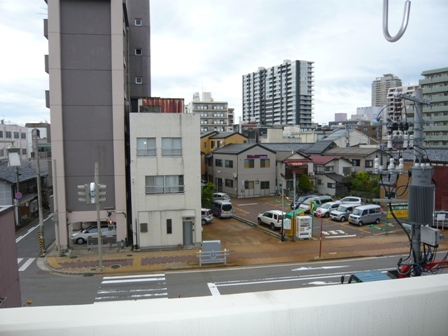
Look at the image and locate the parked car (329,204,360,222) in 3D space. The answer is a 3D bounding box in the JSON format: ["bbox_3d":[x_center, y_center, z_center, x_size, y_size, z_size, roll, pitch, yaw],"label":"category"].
[{"bbox_3d":[13.808,4.899,40.509,3.850,1.660,1.680,-2,4,-24],"label":"parked car"}]

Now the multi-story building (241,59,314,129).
[{"bbox_3d":[38.375,-41.347,268.621,17.360,65.000,61.770,-3,4,-33],"label":"multi-story building"}]

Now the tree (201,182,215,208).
[{"bbox_3d":[-2.169,3.625,45.819,2.300,3.650,2.300,0,4,0],"label":"tree"}]

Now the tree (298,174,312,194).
[{"bbox_3d":[13.248,2.847,58.800,2.150,3.450,2.150,0,4,0],"label":"tree"}]

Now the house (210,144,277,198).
[{"bbox_3d":[3.305,0.151,62.005,7.630,8.500,9.750,-2,4,-27],"label":"house"}]

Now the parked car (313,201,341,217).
[{"bbox_3d":[12.527,4.832,42.752,3.750,1.520,1.660,-2,4,-24],"label":"parked car"}]

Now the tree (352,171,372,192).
[{"bbox_3d":[21.918,2.521,57.816,2.900,3.800,2.800,0,4,0],"label":"tree"}]

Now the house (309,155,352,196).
[{"bbox_3d":[18.208,1.126,61.026,5.600,6.200,6.800,-2,4,-26],"label":"house"}]

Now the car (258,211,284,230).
[{"bbox_3d":[5.186,5.067,37.634,1.770,1.700,4.400,-2,4,-26],"label":"car"}]

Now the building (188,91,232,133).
[{"bbox_3d":[-5.308,-15.446,146.286,17.500,28.000,12.000,-1,4,-12],"label":"building"}]

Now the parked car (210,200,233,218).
[{"bbox_3d":[-0.430,4.755,42.497,1.480,1.800,3.400,-2,4,-25],"label":"parked car"}]

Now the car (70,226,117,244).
[{"bbox_3d":[-11.011,5.664,31.854,4.400,1.520,1.700,-1,4,-9],"label":"car"}]

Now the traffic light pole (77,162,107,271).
[{"bbox_3d":[-8.877,3.299,24.577,1.800,7.200,0.700,-1,4,-10],"label":"traffic light pole"}]

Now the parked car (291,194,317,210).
[{"bbox_3d":[11.081,4.401,48.116,4.400,1.520,1.700,-2,4,-26],"label":"parked car"}]

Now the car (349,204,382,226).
[{"bbox_3d":[14.882,4.941,38.267,3.400,1.850,1.480,-2,4,-24],"label":"car"}]

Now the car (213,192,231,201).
[{"bbox_3d":[-0.861,4.301,52.075,3.700,1.500,1.650,3,5,38],"label":"car"}]

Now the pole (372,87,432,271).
[{"bbox_3d":[5.339,2.663,11.109,1.600,10.100,1.000,1,4,15],"label":"pole"}]

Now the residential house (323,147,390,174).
[{"bbox_3d":[24.501,0.127,67.677,6.600,7.200,10.500,-2,4,-26],"label":"residential house"}]

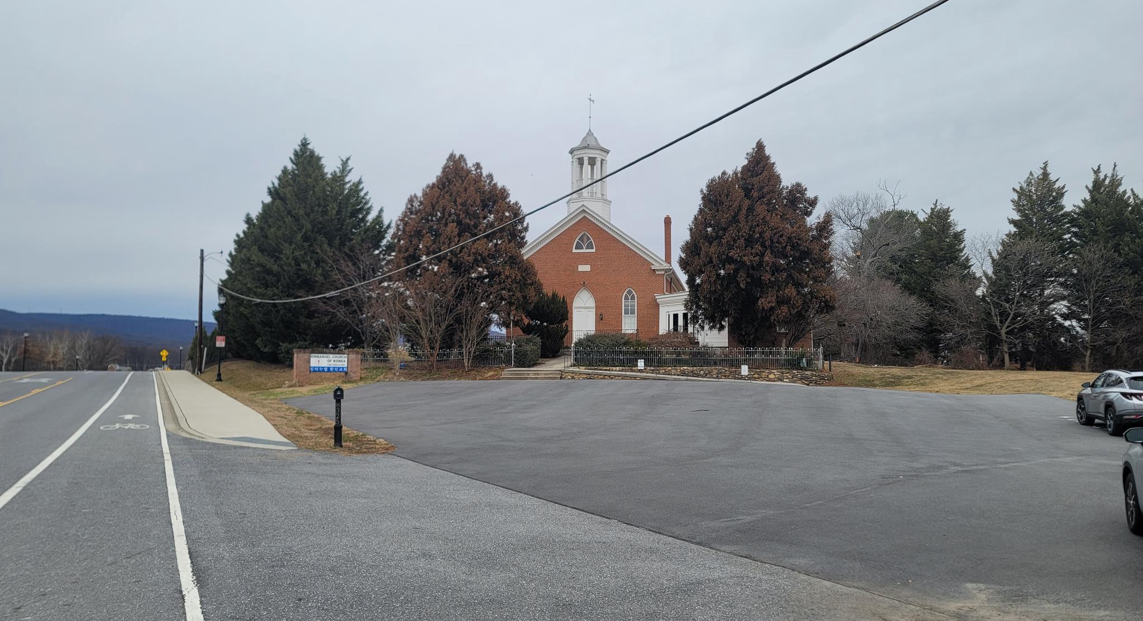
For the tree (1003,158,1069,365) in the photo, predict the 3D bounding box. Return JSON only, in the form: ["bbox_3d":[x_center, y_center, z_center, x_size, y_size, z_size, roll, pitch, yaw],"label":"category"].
[{"bbox_3d":[33.881,-3.367,60.499,5.000,15.140,5.200,-2,-4,29],"label":"tree"}]

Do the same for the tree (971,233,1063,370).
[{"bbox_3d":[27.503,-0.552,51.000,5.740,8.440,5.450,0,-3,0],"label":"tree"}]

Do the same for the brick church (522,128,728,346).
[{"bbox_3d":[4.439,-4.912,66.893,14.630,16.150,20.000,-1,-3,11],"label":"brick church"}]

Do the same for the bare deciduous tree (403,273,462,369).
[{"bbox_3d":[-6.981,0.561,41.500,2.960,4.850,2.960,0,-3,0],"label":"bare deciduous tree"}]

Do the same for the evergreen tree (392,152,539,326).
[{"bbox_3d":[-6.089,-3.134,47.500,8.430,11.870,8.010,0,-3,0],"label":"evergreen tree"}]

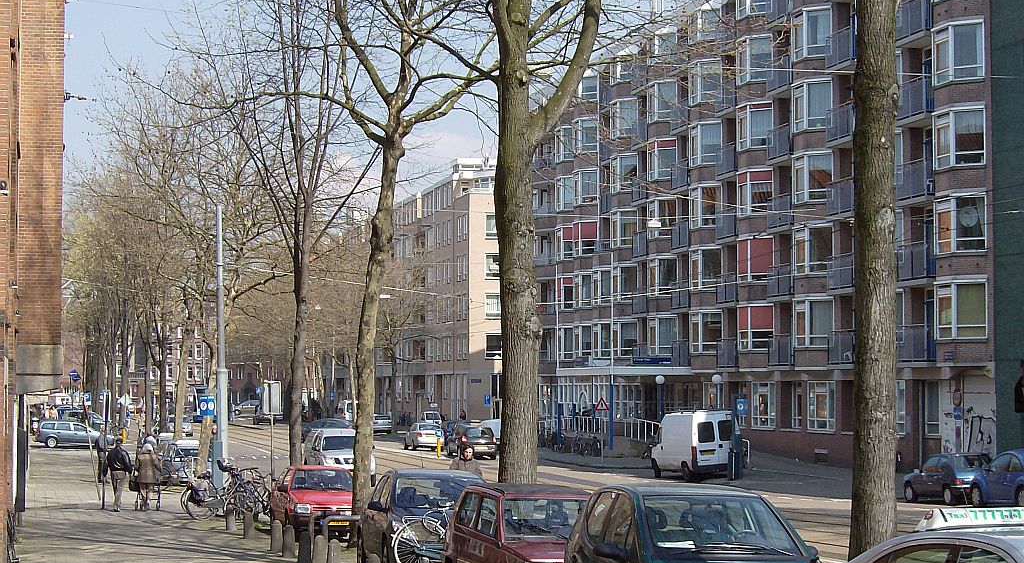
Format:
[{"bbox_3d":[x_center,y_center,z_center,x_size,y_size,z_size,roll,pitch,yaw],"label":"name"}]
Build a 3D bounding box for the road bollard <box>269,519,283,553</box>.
[{"bbox_3d":[-3.742,4.056,32.826,0.210,0.517,0.210,1,-3,-14],"label":"road bollard"}]

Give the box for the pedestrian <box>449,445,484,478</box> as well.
[{"bbox_3d":[-0.686,3.357,31.454,0.500,1.730,0.350,0,-3,-2],"label":"pedestrian"}]

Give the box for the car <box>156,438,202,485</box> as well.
[{"bbox_3d":[-10.412,5.814,67.128,1.660,1.400,4.300,1,-3,-13],"label":"car"}]

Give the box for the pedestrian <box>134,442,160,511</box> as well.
[{"bbox_3d":[-8.722,4.685,49.543,0.580,1.620,0.450,1,-3,-12],"label":"pedestrian"}]

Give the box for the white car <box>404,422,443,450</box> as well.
[{"bbox_3d":[-4.786,8.505,113.000,1.700,1.450,4.250,1,-3,-13],"label":"white car"}]

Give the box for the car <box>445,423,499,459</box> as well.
[{"bbox_3d":[-1.849,7.378,95.500,1.700,1.520,3.950,1,-3,-13],"label":"car"}]

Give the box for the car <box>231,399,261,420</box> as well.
[{"bbox_3d":[-22.610,11.065,180.000,4.200,1.450,1.750,0,-3,-8],"label":"car"}]

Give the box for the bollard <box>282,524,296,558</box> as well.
[{"bbox_3d":[-3.516,4.102,32.613,0.210,0.500,0.210,1,-3,-13],"label":"bollard"}]

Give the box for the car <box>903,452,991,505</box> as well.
[{"bbox_3d":[12.500,5.607,58.700,1.620,1.400,3.800,1,-3,-14],"label":"car"}]

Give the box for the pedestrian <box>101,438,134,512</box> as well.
[{"bbox_3d":[-9.021,4.430,47.300,0.660,1.700,0.450,1,-3,-12],"label":"pedestrian"}]

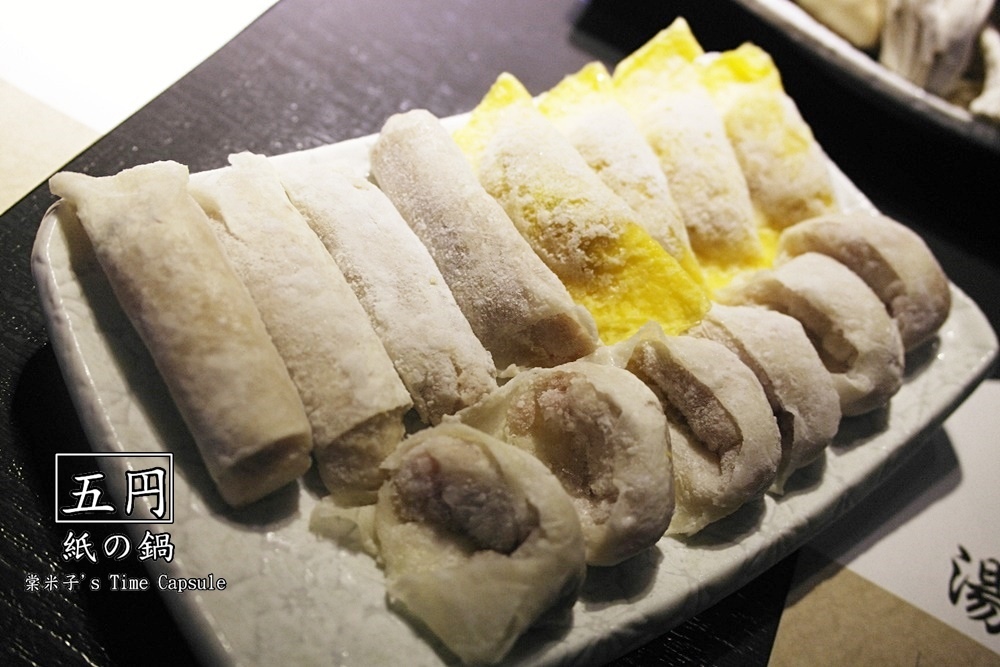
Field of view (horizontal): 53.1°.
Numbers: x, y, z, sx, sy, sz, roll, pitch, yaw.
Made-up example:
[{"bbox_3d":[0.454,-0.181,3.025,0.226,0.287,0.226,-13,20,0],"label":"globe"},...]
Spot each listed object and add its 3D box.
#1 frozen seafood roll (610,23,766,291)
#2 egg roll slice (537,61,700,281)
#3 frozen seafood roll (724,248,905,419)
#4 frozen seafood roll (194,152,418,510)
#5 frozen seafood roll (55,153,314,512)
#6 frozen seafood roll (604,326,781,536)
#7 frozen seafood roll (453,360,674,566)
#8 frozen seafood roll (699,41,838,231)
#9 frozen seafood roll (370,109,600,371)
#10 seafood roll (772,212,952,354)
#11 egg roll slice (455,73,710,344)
[{"bbox_3d":[0.062,-0.059,0.313,0.030,0.023,0.086,-6,65,-24],"label":"frozen seafood roll"},{"bbox_3d":[0.037,-0.051,0.301,0.030,0.023,0.078,-17,69,-30],"label":"egg roll slice"},{"bbox_3d":[0.090,-0.001,0.281,0.029,0.030,0.051,-27,65,-34],"label":"frozen seafood roll"},{"bbox_3d":[-0.047,-0.003,0.232,0.025,0.023,0.083,-17,67,-30],"label":"frozen seafood roll"},{"bbox_3d":[-0.069,-0.003,0.225,0.024,0.023,0.083,-21,69,-32],"label":"frozen seafood roll"},{"bbox_3d":[0.049,0.022,0.246,0.030,0.032,0.051,-16,59,-30],"label":"frozen seafood roll"},{"bbox_3d":[0.018,0.028,0.230,0.033,0.032,0.051,-25,64,-33],"label":"frozen seafood roll"},{"bbox_3d":[0.088,-0.065,0.330,0.030,0.023,0.072,-6,65,-24],"label":"frozen seafood roll"},{"bbox_3d":[-0.006,-0.026,0.267,0.024,0.023,0.080,-21,66,-32],"label":"frozen seafood roll"},{"bbox_3d":[0.111,-0.017,0.301,0.050,0.030,0.029,41,51,15],"label":"seafood roll"},{"bbox_3d":[0.021,-0.034,0.280,0.036,0.024,0.085,-27,72,-34],"label":"egg roll slice"}]

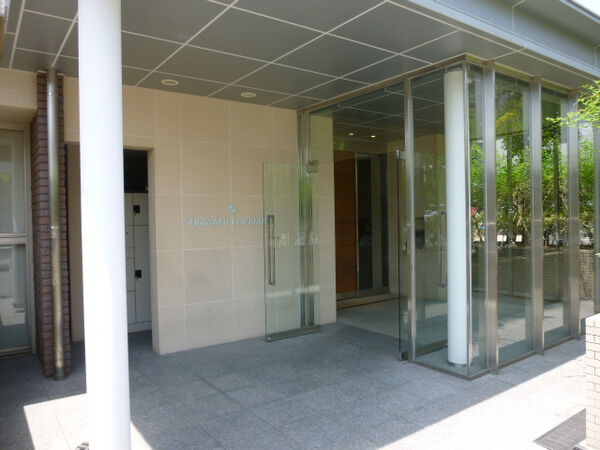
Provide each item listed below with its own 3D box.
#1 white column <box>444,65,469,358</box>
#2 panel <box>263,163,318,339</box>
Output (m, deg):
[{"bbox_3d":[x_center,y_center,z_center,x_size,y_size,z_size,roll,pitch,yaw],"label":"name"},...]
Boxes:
[{"bbox_3d":[1.516,-0.077,4.173,0.215,2.840,0.215,-2,1,-34],"label":"white column"},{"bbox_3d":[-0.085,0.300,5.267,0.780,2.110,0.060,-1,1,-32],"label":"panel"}]

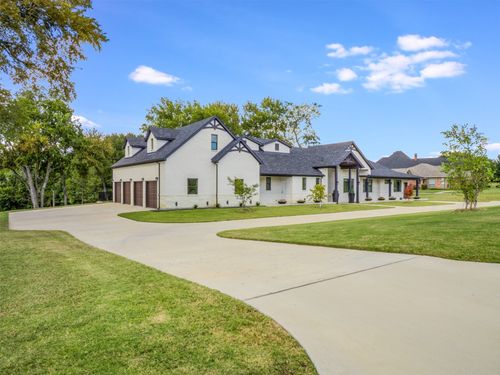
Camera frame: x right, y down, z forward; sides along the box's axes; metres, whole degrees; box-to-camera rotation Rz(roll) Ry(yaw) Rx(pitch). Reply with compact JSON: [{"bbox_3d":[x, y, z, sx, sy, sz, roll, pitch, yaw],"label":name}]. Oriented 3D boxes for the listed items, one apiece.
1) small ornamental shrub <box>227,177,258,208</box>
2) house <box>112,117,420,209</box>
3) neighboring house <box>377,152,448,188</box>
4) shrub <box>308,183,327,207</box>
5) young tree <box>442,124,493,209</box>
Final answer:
[{"bbox_3d":[-0.682,0.476,33.787,3.000,3.100,2.800,0,0,0],"label":"small ornamental shrub"},{"bbox_3d":[4.825,-2.673,48.577,42.400,9.000,16.200,0,1,-37],"label":"house"},{"bbox_3d":[39.621,-4.222,82.960,19.500,9.200,14.000,0,1,-6],"label":"neighboring house"},{"bbox_3d":[7.159,0.763,36.489,1.900,2.450,1.900,0,0,0],"label":"shrub"},{"bbox_3d":[14.115,-1.296,22.477,3.100,5.300,3.000,0,0,0],"label":"young tree"}]

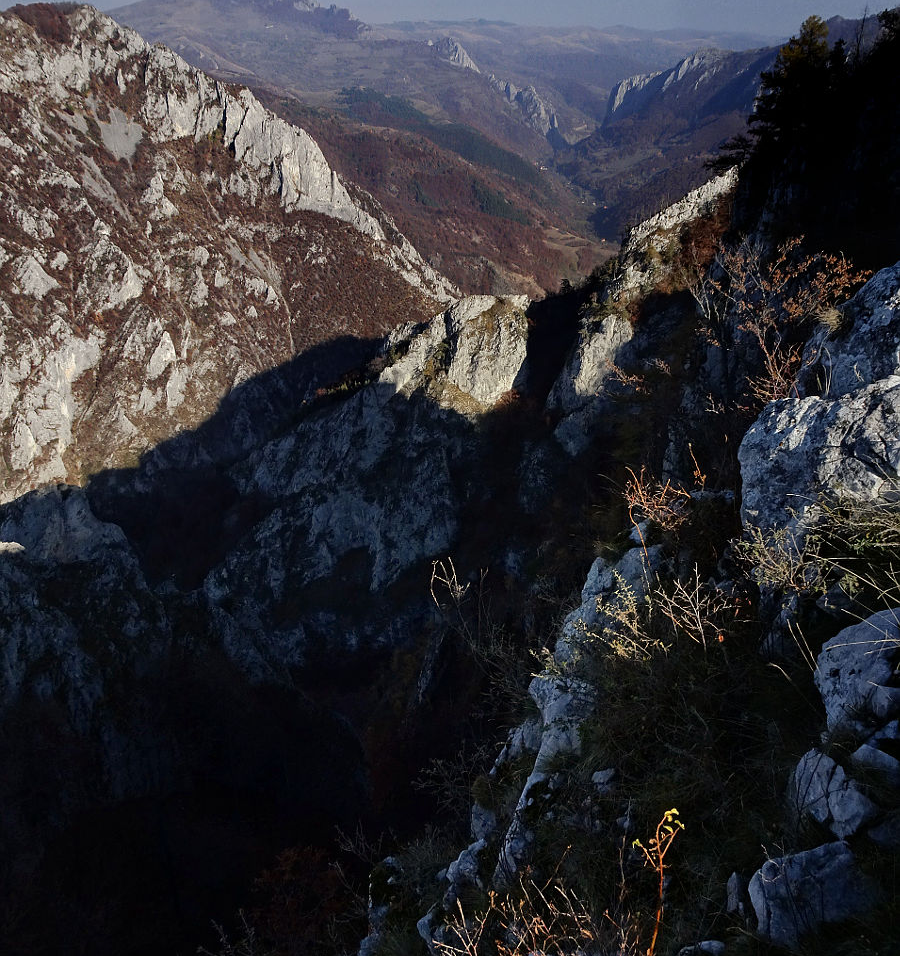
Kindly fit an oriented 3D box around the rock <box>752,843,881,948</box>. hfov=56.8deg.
[{"bbox_3d":[1.016,1.170,2.350,0.330,0.220,0.220,-7,30,-13],"label":"rock"}]

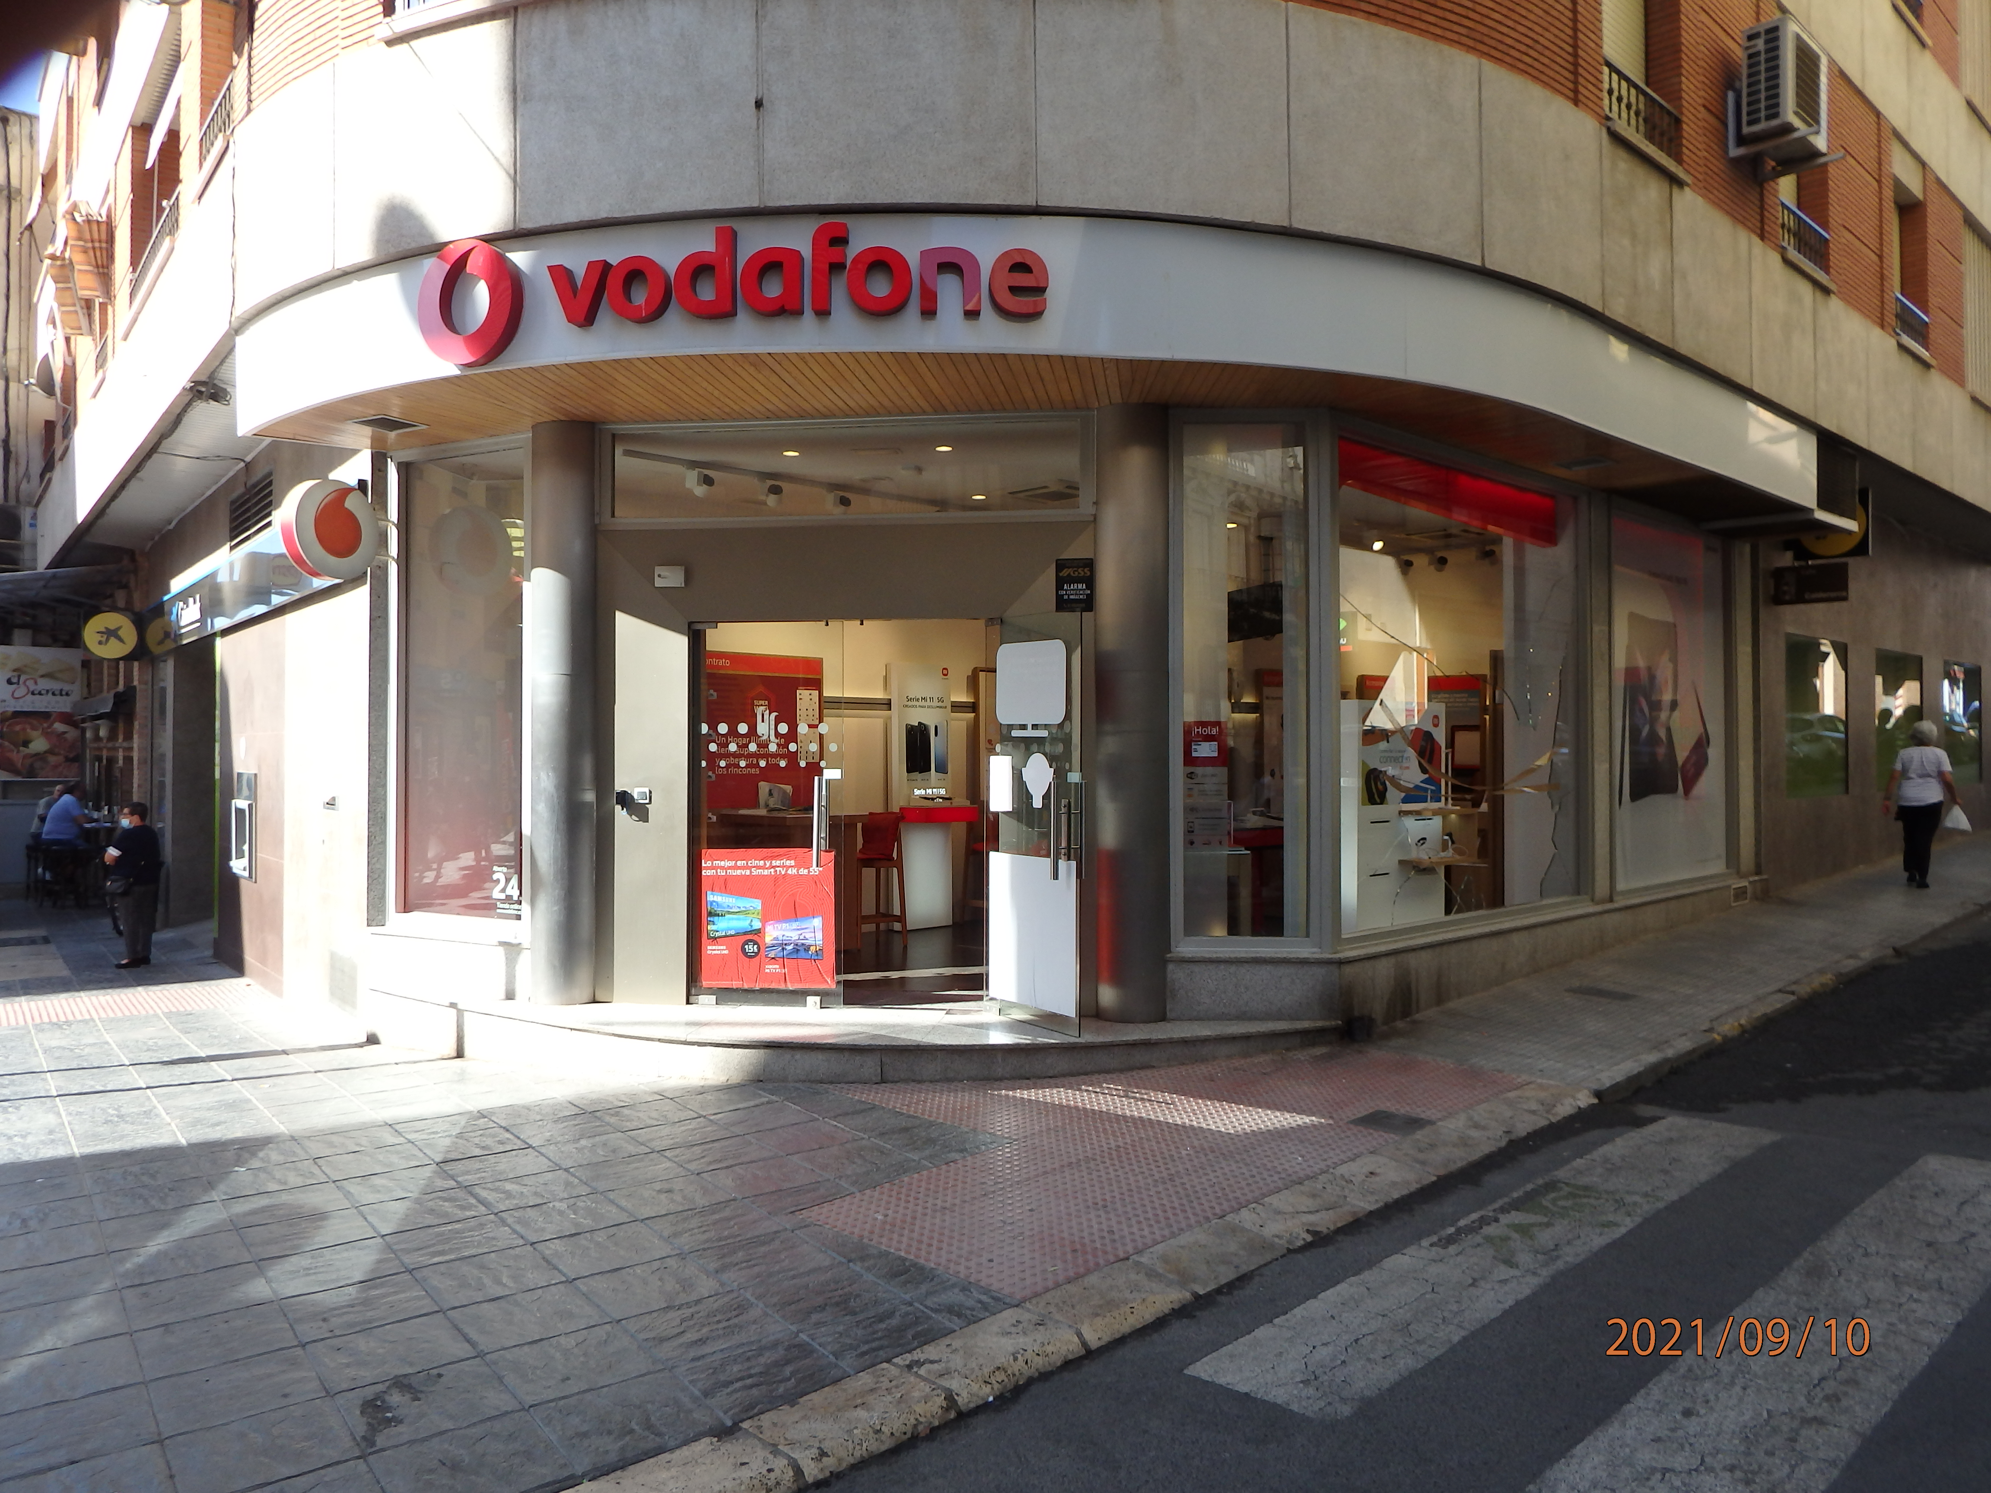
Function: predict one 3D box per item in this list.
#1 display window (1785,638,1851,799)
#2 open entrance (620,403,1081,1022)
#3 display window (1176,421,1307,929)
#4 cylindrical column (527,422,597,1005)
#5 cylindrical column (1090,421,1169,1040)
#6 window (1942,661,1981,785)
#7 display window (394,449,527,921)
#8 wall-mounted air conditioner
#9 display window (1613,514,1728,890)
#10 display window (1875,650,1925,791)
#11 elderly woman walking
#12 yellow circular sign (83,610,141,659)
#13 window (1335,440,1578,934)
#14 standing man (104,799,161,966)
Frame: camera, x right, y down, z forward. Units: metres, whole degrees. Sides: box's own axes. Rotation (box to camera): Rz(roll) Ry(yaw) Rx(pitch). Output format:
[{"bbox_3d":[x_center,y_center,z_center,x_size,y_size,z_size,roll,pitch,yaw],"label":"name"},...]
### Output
[{"bbox_3d":[7.895,-0.275,13.290,1.870,1.520,0.100,0,-1,-43],"label":"display window"},{"bbox_3d":[-0.850,-0.140,8.000,2.750,3.380,0.300,0,0,8],"label":"open entrance"},{"bbox_3d":[1.375,-0.363,7.670,0.725,2.870,0.100,0,0,-2],"label":"display window"},{"bbox_3d":[-2.559,-0.176,8.183,0.380,3.370,0.380,0,0,-17],"label":"cylindrical column"},{"bbox_3d":[0.760,-0.192,7.661,0.380,3.370,0.380,0,0,0],"label":"cylindrical column"},{"bbox_3d":[12.360,-0.284,17.600,1.950,1.520,0.100,0,0,-44],"label":"window"},{"bbox_3d":[-3.360,-0.380,8.660,1.060,2.880,0.100,0,0,26],"label":"display window"},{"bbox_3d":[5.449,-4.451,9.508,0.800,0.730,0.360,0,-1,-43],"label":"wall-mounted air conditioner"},{"bbox_3d":[5.326,-0.314,10.898,2.250,2.800,0.100,0,-1,-43],"label":"display window"},{"bbox_3d":[10.200,-0.284,15.550,1.950,1.520,0.100,0,0,-44],"label":"display window"},{"bbox_3d":[8.483,0.525,12.706,0.520,1.540,0.400,-1,-1,43],"label":"elderly woman walking"},{"bbox_3d":[-10.750,-1.360,16.800,0.590,0.600,0.150,0,0,-38],"label":"yellow circular sign"},{"bbox_3d":[2.979,-0.333,8.686,3.040,2.820,0.100,0,-1,-43],"label":"window"},{"bbox_3d":[-8.380,1.350,13.400,0.420,1.600,0.500,0,0,-34],"label":"standing man"}]

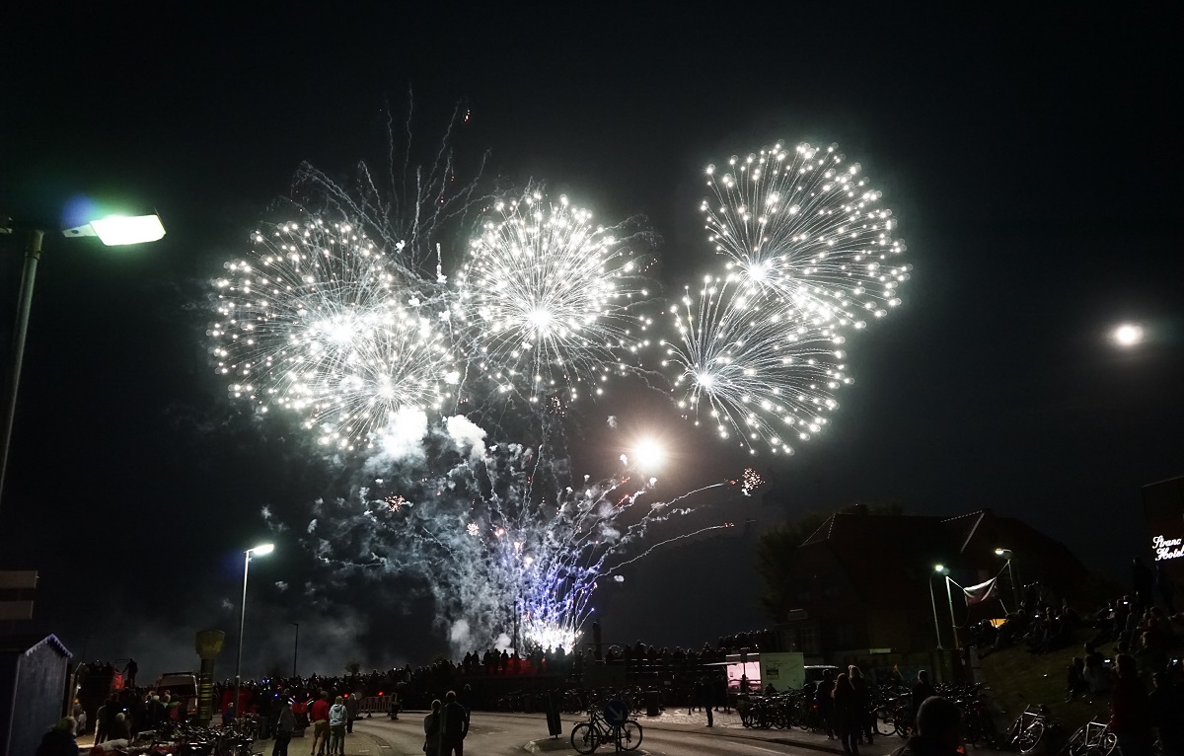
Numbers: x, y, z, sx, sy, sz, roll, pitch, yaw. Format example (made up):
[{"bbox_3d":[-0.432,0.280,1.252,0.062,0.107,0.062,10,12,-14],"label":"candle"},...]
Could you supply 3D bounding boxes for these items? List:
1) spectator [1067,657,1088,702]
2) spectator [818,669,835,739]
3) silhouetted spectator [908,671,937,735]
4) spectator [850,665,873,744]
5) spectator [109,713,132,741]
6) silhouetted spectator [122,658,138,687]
[{"bbox_3d":[11.328,6.991,21.300,0.700,1.020,0.500,-12,-20,29],"label":"spectator"},{"bbox_3d":[5.998,8.287,23.400,0.500,1.700,0.360,1,-18,-8],"label":"spectator"},{"bbox_3d":[8.564,8.320,23.500,0.500,1.630,0.360,1,-18,-8],"label":"silhouetted spectator"},{"bbox_3d":[6.198,7.541,21.300,0.500,1.740,0.380,1,-18,-8],"label":"spectator"},{"bbox_3d":[-16.215,12.000,31.500,0.450,1.050,0.400,1,-18,-8],"label":"spectator"},{"bbox_3d":[-29.500,18.894,59.000,0.600,1.740,0.380,1,-18,-8],"label":"silhouetted spectator"}]

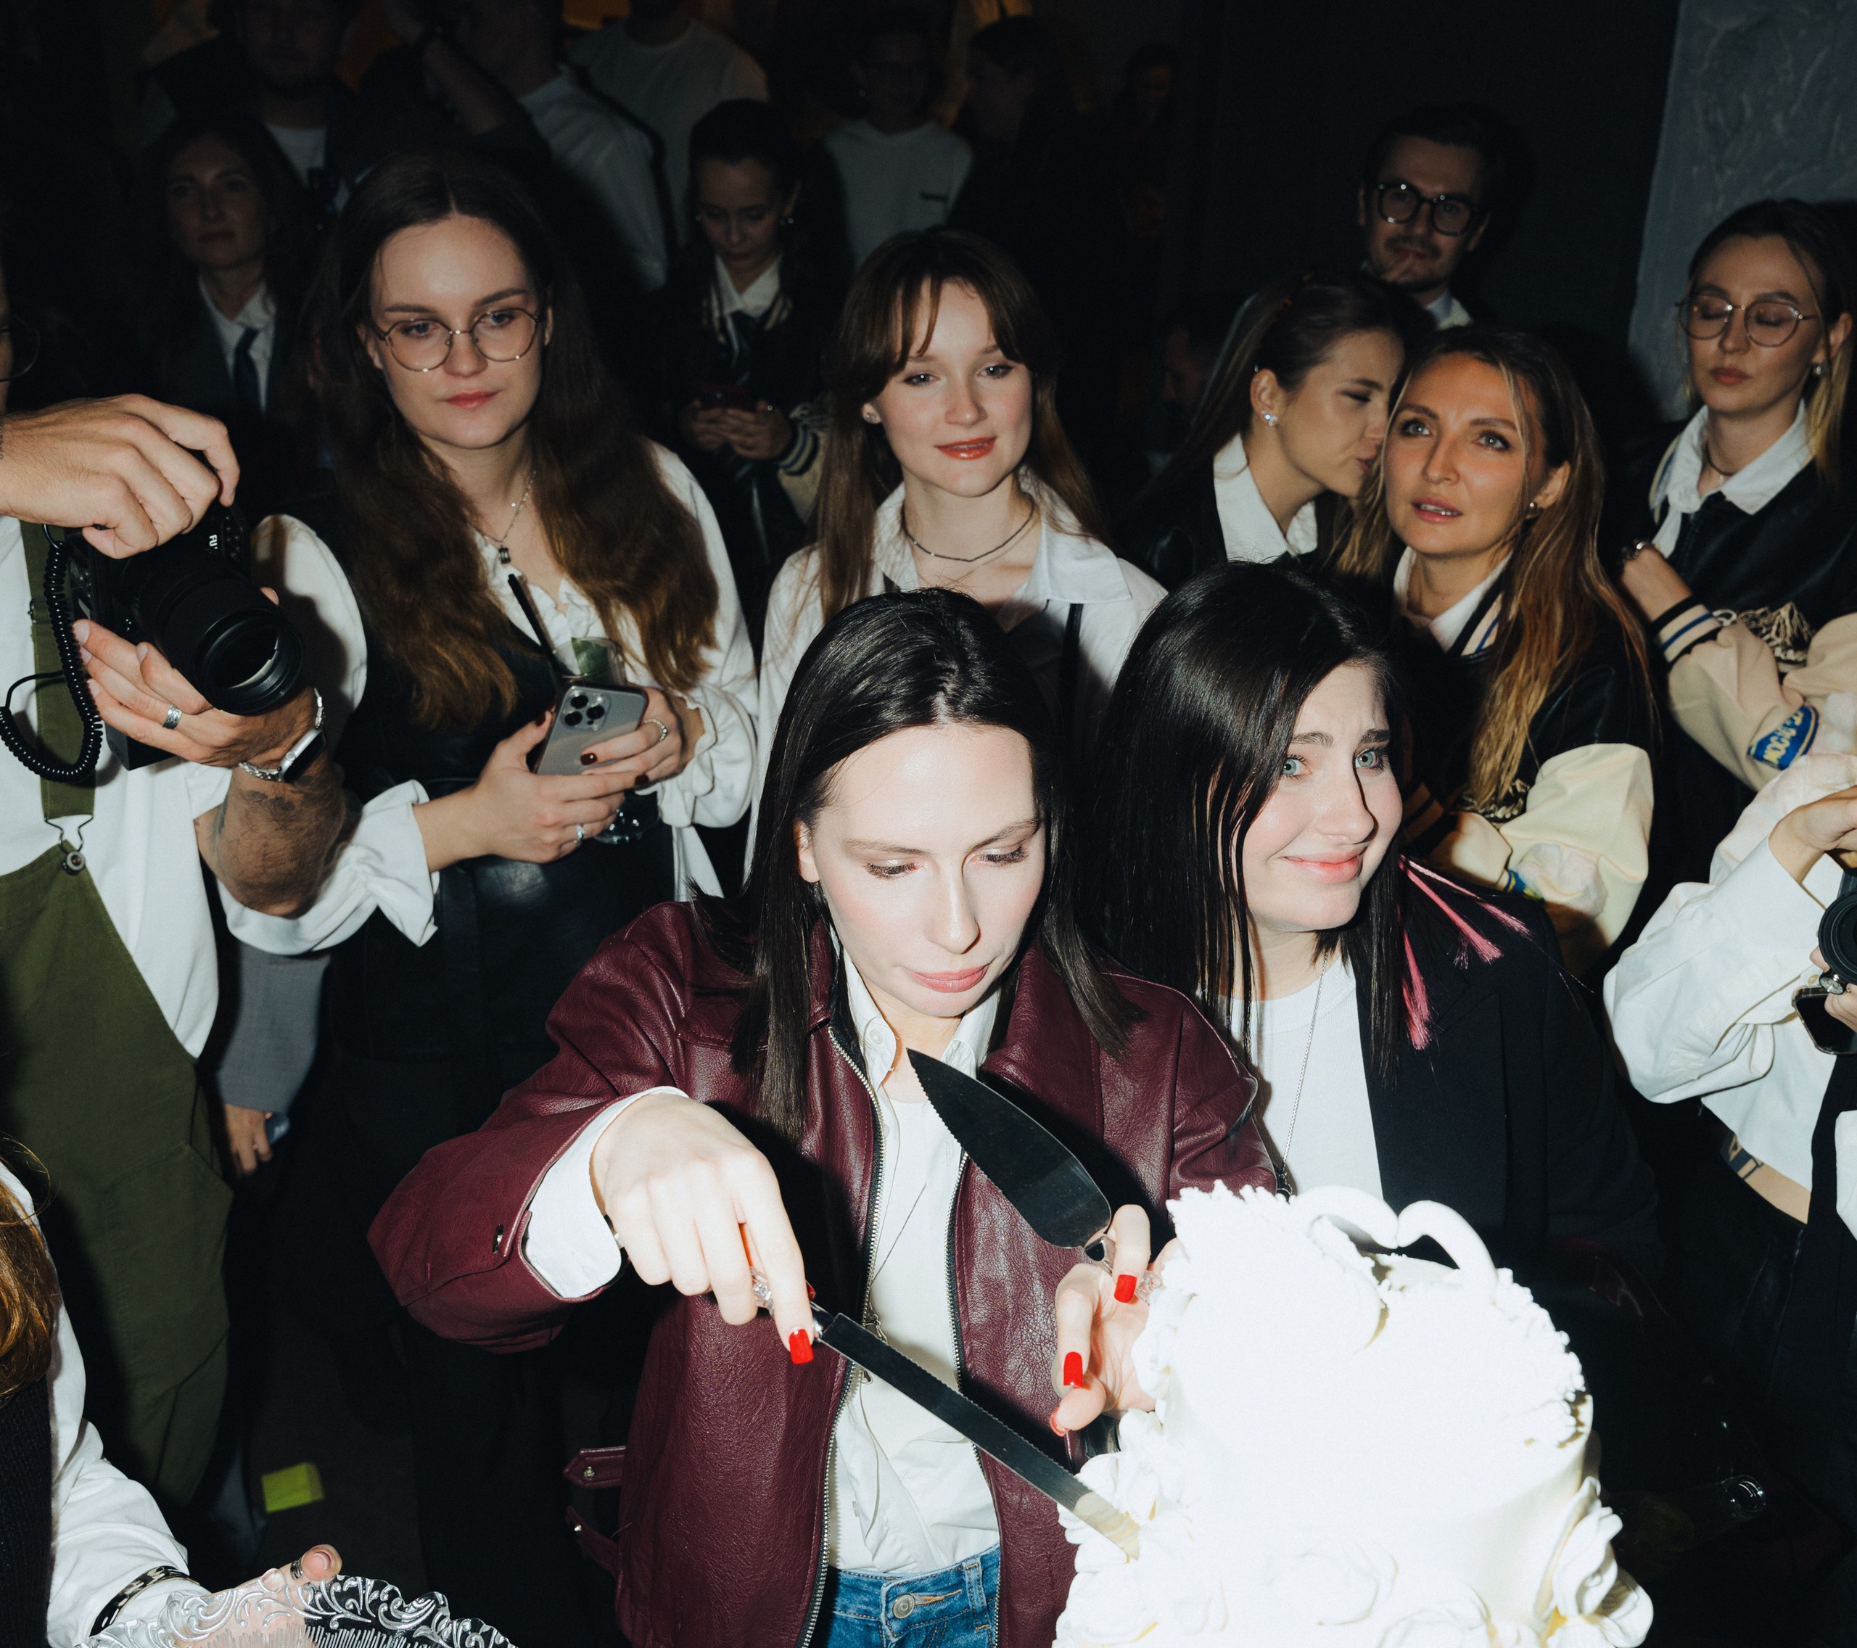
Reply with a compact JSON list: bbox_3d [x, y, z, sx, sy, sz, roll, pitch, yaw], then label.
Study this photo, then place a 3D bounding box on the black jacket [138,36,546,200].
[{"bbox_3d":[-0.924,-0.876,3.759,0.620,0.700,0.340,-2,22,-13],"label":"black jacket"}]

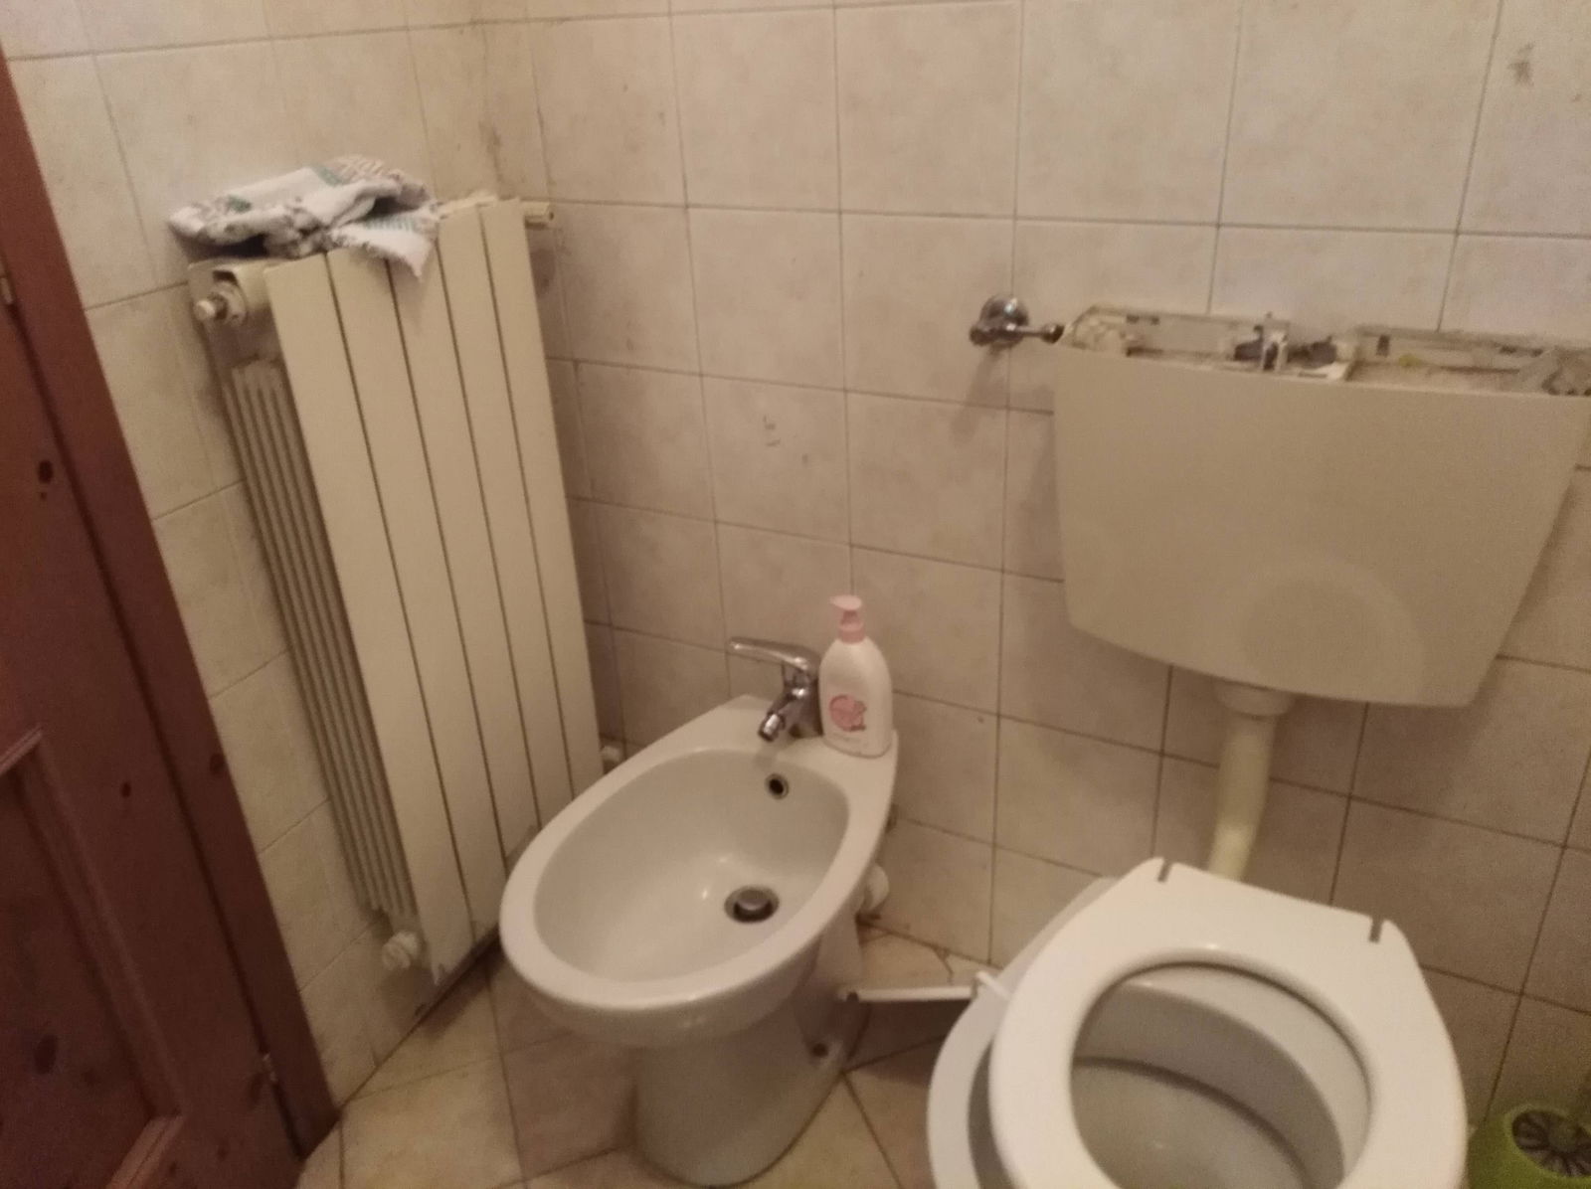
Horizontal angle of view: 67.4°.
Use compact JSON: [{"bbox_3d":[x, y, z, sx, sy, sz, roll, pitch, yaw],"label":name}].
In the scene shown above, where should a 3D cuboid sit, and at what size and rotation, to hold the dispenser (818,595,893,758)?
[{"bbox_3d":[0.071,0.095,1.414,0.078,0.190,0.050,15,32,32],"label":"dispenser"}]

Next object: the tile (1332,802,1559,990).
[{"bbox_3d":[0.704,0.329,1.313,0.200,0.200,0.010,11,30,27],"label":"tile"}]

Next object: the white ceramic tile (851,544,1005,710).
[{"bbox_3d":[0.165,0.044,1.493,0.200,0.200,0.010,11,30,27],"label":"white ceramic tile"}]

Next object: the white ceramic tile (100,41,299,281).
[{"bbox_3d":[-0.561,-0.419,1.154,0.010,0.200,0.200,9,29,23],"label":"white ceramic tile"}]

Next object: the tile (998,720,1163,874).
[{"bbox_3d":[0.353,0.260,1.502,0.200,0.200,0.010,11,30,27],"label":"tile"}]

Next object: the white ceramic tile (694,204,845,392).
[{"bbox_3d":[-0.031,-0.349,1.401,0.199,0.199,0.012,11,30,27],"label":"white ceramic tile"}]

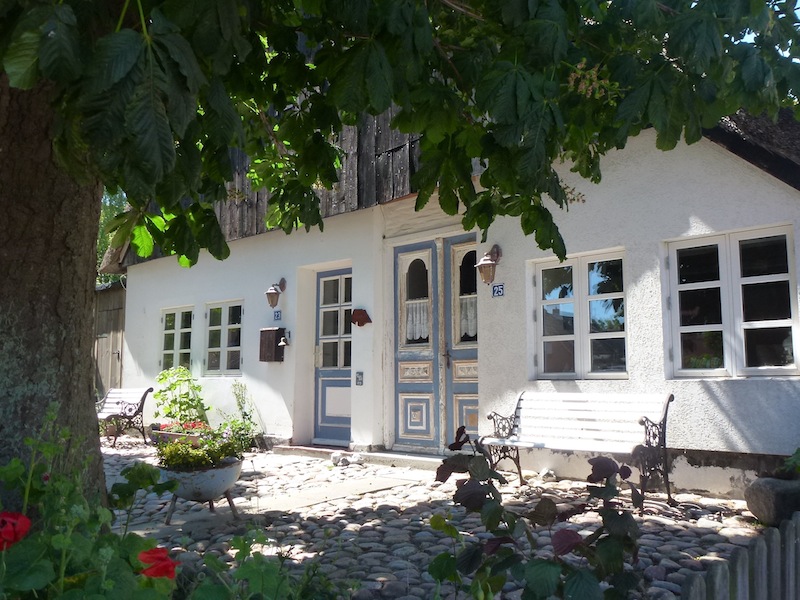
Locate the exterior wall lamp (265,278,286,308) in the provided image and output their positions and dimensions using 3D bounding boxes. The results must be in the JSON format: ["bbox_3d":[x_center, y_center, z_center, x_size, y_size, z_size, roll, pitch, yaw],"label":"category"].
[{"bbox_3d":[-1.556,-0.085,8.403,0.196,0.402,0.274,-6,-10,39],"label":"exterior wall lamp"}]

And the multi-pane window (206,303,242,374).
[{"bbox_3d":[-2.429,0.533,9.242,0.892,1.039,0.108,-6,-10,39],"label":"multi-pane window"}]

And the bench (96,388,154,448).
[{"bbox_3d":[-4.247,1.703,9.782,1.245,0.774,0.657,-6,-10,39],"label":"bench"}]

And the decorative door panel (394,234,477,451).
[{"bbox_3d":[0.434,0.470,7.106,1.264,2.234,0.118,-6,-10,39],"label":"decorative door panel"}]

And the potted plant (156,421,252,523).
[{"bbox_3d":[-1.202,1.054,4.198,0.568,0.598,0.549,-6,-10,39],"label":"potted plant"}]

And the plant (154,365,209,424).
[{"bbox_3d":[-2.923,1.291,8.967,0.706,0.784,0.588,-6,-10,39],"label":"plant"}]

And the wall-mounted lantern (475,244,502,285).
[{"bbox_3d":[0.846,-0.341,6.247,0.196,0.402,0.274,-6,-10,39],"label":"wall-mounted lantern"}]

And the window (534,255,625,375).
[{"bbox_3d":[1.615,0.158,5.918,0.911,1.078,0.108,-6,-10,39],"label":"window"}]

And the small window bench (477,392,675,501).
[{"bbox_3d":[1.282,1.077,4.945,1.245,0.774,0.676,-6,-10,39],"label":"small window bench"}]

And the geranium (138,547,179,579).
[{"bbox_3d":[-0.504,0.548,1.400,0.078,0.064,0.066,-6,-10,39],"label":"geranium"}]

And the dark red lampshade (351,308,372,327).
[{"bbox_3d":[-0.408,0.185,7.100,0.210,0.190,0.210,-6,-9,42],"label":"dark red lampshade"}]

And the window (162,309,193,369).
[{"bbox_3d":[-3.336,0.629,9.985,0.892,1.039,0.108,-6,-10,39],"label":"window"}]

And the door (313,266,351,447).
[{"bbox_3d":[-0.726,0.685,8.083,0.843,2.127,0.108,-6,-10,39],"label":"door"}]

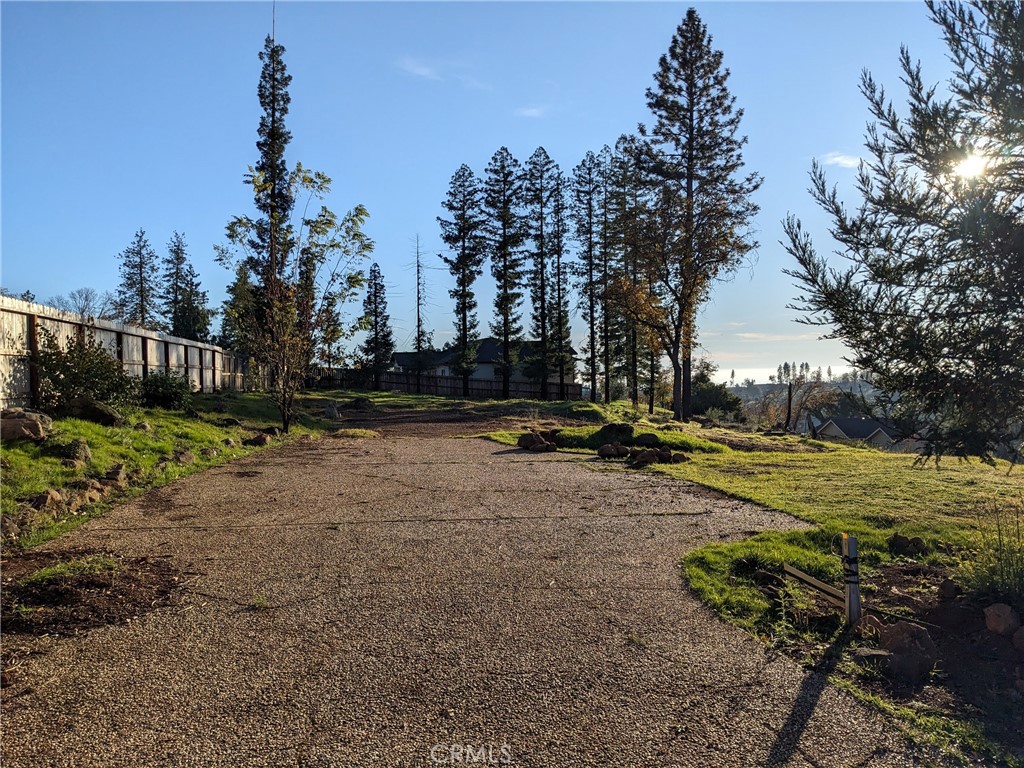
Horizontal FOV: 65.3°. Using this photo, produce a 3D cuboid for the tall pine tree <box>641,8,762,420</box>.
[{"bbox_3d":[9.016,-8.064,38.000,5.804,19.602,5.804,0,0,0],"label":"tall pine tree"}]

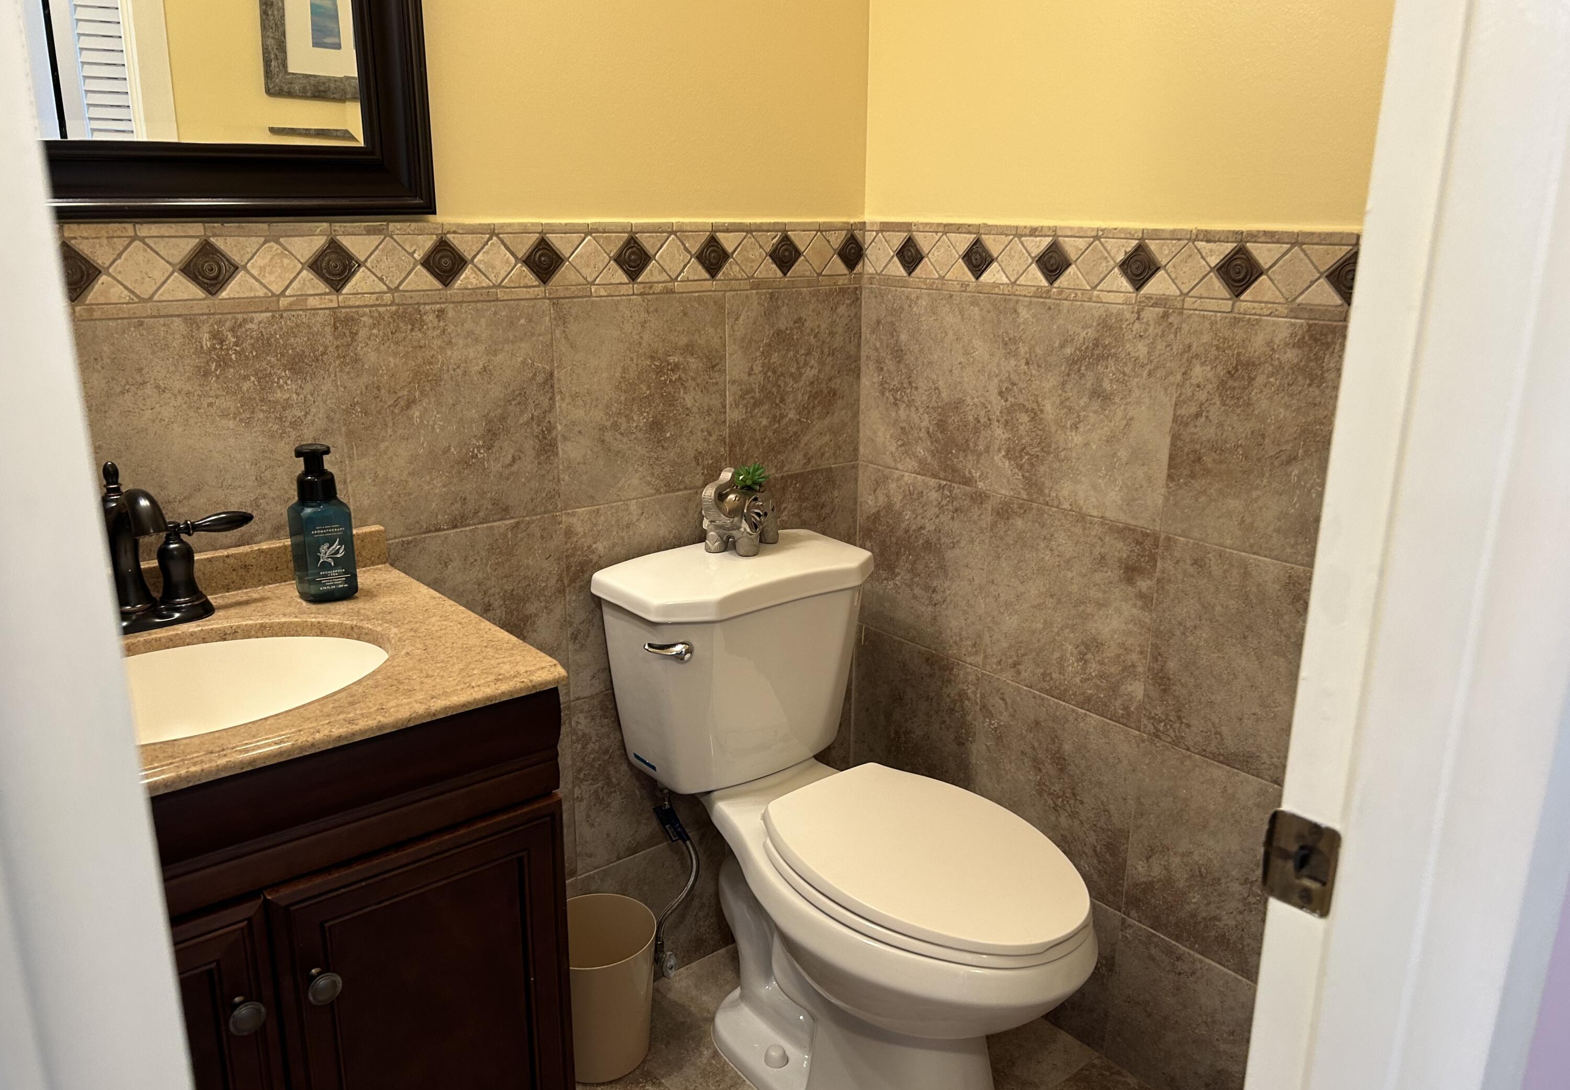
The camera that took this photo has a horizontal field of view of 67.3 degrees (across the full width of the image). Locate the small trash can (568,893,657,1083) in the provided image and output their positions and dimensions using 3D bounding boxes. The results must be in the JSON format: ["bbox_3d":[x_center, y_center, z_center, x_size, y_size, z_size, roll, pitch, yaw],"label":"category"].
[{"bbox_3d":[-0.297,0.709,1.867,0.200,0.220,0.200,0,16,0],"label":"small trash can"}]

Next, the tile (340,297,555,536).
[{"bbox_3d":[-0.450,-0.172,1.609,0.303,0.306,0.010,-12,20,-38],"label":"tile"}]

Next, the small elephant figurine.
[{"bbox_3d":[-0.073,-0.057,1.877,0.085,0.132,0.121,9,18,29],"label":"small elephant figurine"}]

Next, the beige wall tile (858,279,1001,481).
[{"bbox_3d":[0.235,-0.267,1.963,0.010,0.305,0.305,-12,20,-38],"label":"beige wall tile"}]

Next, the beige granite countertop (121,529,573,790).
[{"bbox_3d":[-0.628,0.115,1.222,0.640,0.081,0.482,-12,20,-38],"label":"beige granite countertop"}]

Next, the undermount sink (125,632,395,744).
[{"bbox_3d":[-0.609,0.221,1.216,0.430,0.140,0.320,-12,20,-38],"label":"undermount sink"}]

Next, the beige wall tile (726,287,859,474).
[{"bbox_3d":[0.018,-0.273,1.979,0.287,0.306,0.010,-12,20,-38],"label":"beige wall tile"}]

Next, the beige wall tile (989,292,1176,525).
[{"bbox_3d":[0.432,-0.200,1.732,0.010,0.305,0.305,-12,20,-38],"label":"beige wall tile"}]

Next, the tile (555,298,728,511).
[{"bbox_3d":[-0.213,-0.223,1.796,0.305,0.306,0.010,-12,20,-38],"label":"tile"}]

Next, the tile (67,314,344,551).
[{"bbox_3d":[-0.689,-0.122,1.432,0.305,0.305,0.010,-12,20,-38],"label":"tile"}]

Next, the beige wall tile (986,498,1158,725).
[{"bbox_3d":[0.429,0.097,1.806,0.010,0.301,0.307,-12,20,-38],"label":"beige wall tile"}]

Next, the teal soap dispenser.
[{"bbox_3d":[-0.561,-0.027,1.423,0.064,0.182,0.058,-9,18,-30],"label":"teal soap dispenser"}]

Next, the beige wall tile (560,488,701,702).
[{"bbox_3d":[-0.217,0.071,1.891,0.305,0.305,0.010,-12,20,-38],"label":"beige wall tile"}]

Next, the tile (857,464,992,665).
[{"bbox_3d":[0.233,0.030,2.036,0.010,0.301,0.307,-12,20,-38],"label":"tile"}]

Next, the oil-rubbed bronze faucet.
[{"bbox_3d":[-0.704,0.011,1.277,0.274,0.186,0.159,-12,20,-38],"label":"oil-rubbed bronze faucet"}]

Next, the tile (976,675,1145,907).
[{"bbox_3d":[0.428,0.390,1.899,0.010,0.305,0.305,-12,20,-38],"label":"tile"}]

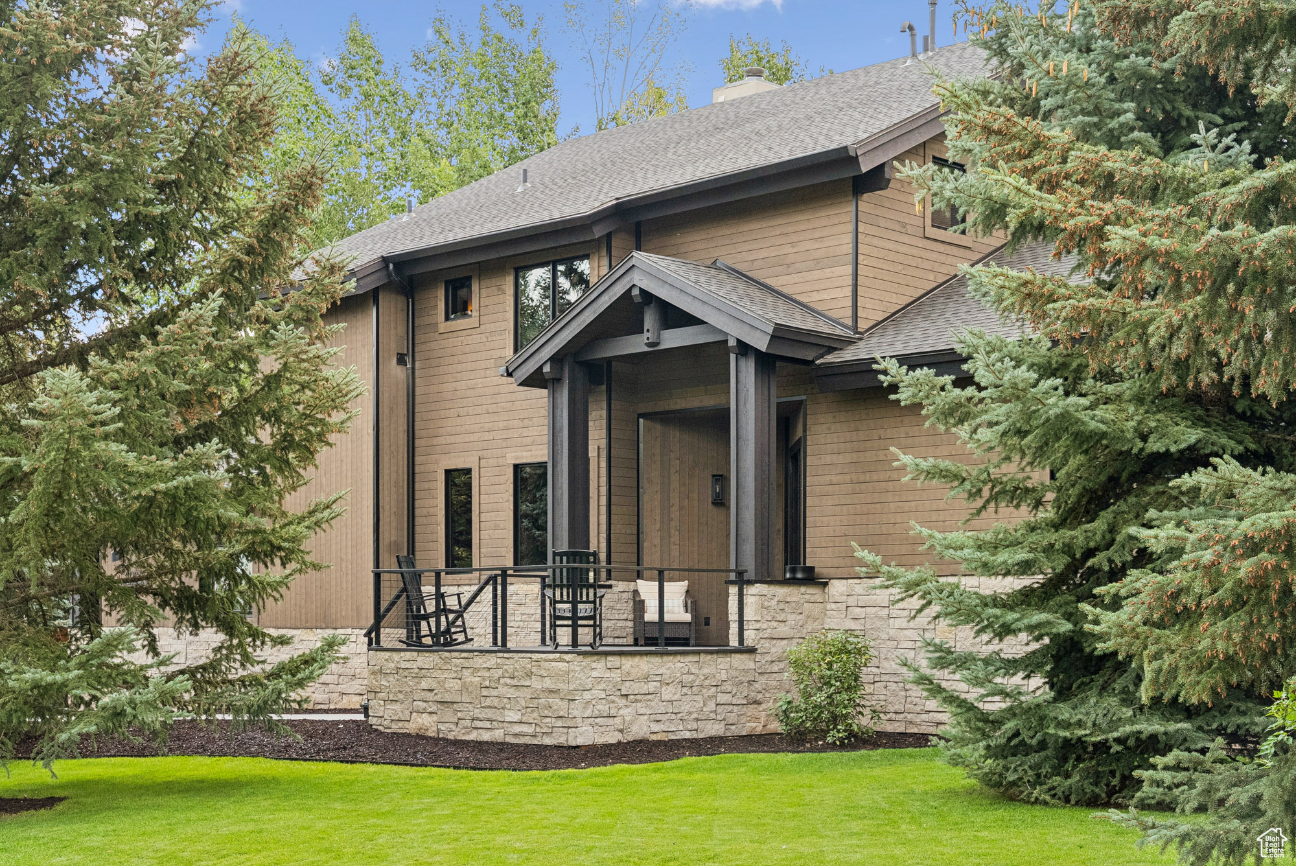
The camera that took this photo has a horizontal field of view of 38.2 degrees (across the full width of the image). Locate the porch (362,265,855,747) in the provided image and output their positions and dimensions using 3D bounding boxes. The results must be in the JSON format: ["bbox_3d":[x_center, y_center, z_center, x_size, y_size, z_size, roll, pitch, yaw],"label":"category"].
[{"bbox_3d":[-0.563,0.708,23.689,4.750,6.110,4.500,-3,-4,43],"label":"porch"}]

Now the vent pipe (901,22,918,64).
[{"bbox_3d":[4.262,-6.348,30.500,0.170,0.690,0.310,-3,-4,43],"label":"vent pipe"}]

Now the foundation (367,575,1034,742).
[{"bbox_3d":[0.619,2.673,22.573,7.000,1.950,4.500,-3,-4,43],"label":"foundation"}]

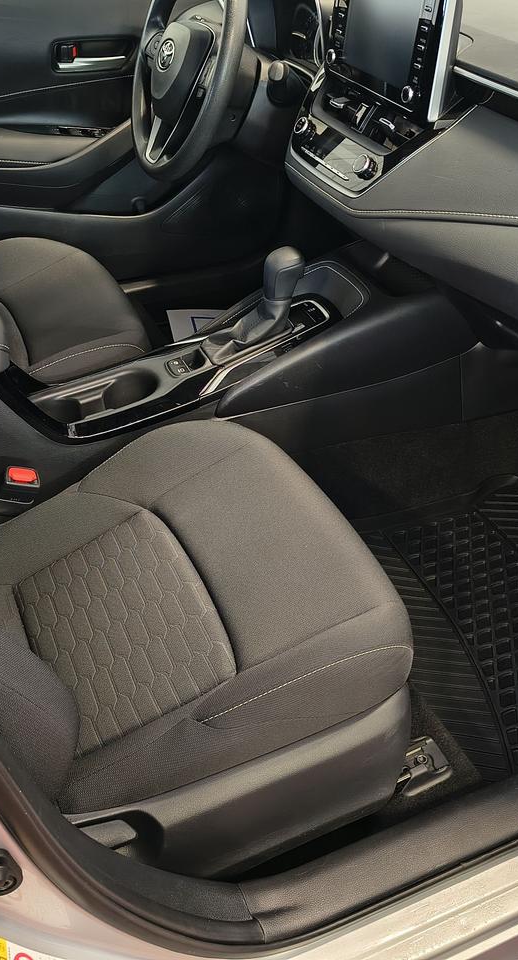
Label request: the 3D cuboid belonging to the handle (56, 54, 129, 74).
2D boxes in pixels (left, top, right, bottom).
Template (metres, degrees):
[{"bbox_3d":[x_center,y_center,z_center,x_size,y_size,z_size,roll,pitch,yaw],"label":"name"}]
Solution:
[{"bbox_3d":[-0.315,-0.786,1.686,0.138,0.026,0.026,-14,41,-20],"label":"handle"}]

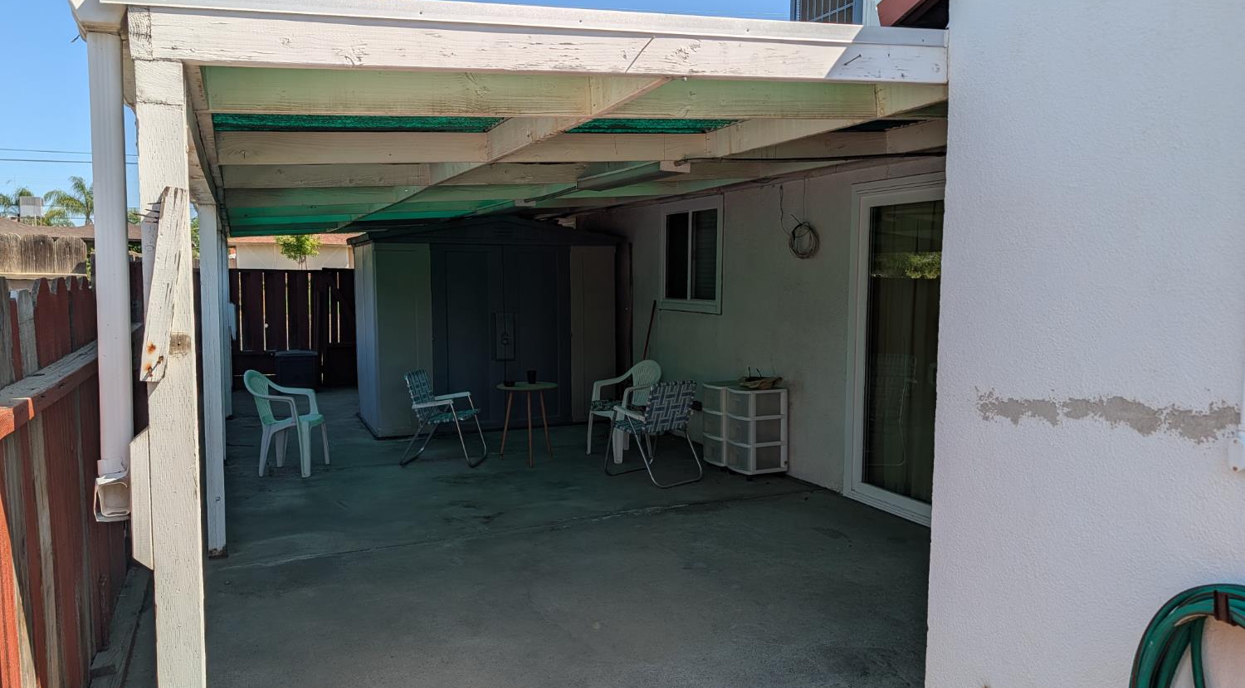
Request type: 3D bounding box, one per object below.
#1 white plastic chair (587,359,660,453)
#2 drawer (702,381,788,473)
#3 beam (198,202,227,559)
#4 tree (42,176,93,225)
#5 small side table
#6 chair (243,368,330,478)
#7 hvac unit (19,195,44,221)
[{"bbox_3d":[0.027,0.540,7.236,0.540,0.790,0.540,-2,5,-32],"label":"white plastic chair"},{"bbox_3d":[0.910,0.648,6.602,0.363,0.644,0.640,-2,5,-29],"label":"drawer"},{"bbox_3d":[-2.237,0.209,4.719,0.089,1.914,0.089,-2,5,-24],"label":"beam"},{"bbox_3d":[-28.570,-5.565,46.255,4.800,6.705,4.800,-2,5,-24],"label":"tree"},{"bbox_3d":[-0.765,0.648,7.034,0.489,0.622,0.489,0,4,0],"label":"small side table"},{"bbox_3d":[-2.625,0.598,6.782,0.540,0.800,0.540,0,4,0],"label":"chair"},{"bbox_3d":[-24.612,-5.690,36.000,0.760,0.850,0.760,-2,5,-24],"label":"hvac unit"}]

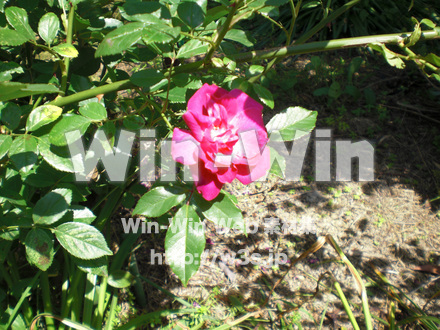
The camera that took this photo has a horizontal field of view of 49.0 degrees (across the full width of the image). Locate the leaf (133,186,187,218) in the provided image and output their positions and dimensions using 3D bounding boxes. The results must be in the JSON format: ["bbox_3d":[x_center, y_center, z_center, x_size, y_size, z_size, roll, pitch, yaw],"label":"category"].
[{"bbox_3d":[-0.061,0.036,0.473,0.054,0.008,0.030,-20,53,-8],"label":"leaf"}]

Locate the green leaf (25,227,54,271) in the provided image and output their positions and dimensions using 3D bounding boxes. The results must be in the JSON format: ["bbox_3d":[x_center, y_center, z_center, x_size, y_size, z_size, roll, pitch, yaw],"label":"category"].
[{"bbox_3d":[-0.178,0.084,0.480,0.027,0.006,0.044,-15,67,-7],"label":"green leaf"}]

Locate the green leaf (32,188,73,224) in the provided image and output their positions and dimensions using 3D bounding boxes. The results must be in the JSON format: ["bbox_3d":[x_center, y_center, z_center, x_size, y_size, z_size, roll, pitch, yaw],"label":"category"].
[{"bbox_3d":[-0.168,0.043,0.480,0.032,0.006,0.044,36,68,21],"label":"green leaf"}]

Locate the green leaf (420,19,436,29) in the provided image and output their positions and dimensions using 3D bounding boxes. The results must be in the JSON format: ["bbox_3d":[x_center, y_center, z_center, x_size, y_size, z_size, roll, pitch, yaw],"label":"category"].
[{"bbox_3d":[0.260,-0.176,0.600,0.018,0.006,0.017,23,50,21],"label":"green leaf"}]

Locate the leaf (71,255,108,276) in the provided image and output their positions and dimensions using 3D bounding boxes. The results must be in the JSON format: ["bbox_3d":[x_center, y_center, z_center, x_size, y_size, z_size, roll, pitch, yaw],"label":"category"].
[{"bbox_3d":[-0.143,0.108,0.544,0.054,0.008,0.028,22,53,18],"label":"leaf"}]

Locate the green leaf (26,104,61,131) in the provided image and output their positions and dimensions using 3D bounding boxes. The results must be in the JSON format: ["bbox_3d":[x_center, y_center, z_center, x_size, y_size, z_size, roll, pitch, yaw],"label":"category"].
[{"bbox_3d":[-0.192,-0.052,0.520,0.026,0.008,0.043,38,58,20],"label":"green leaf"}]

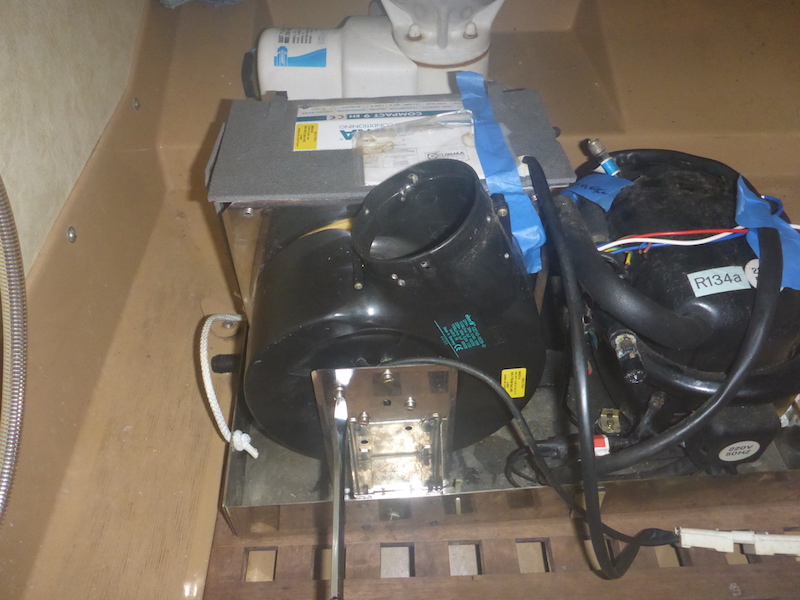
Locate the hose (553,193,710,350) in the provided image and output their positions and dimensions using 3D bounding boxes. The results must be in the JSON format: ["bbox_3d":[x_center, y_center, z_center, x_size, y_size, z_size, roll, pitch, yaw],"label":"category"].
[{"bbox_3d":[0.212,-0.032,0.618,0.119,0.076,0.178,-3,49,-2],"label":"hose"}]

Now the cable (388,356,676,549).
[{"bbox_3d":[0.121,0.139,0.562,0.265,0.178,0.105,-3,49,-2],"label":"cable"}]

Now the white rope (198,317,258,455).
[{"bbox_3d":[-0.171,0.078,0.657,0.068,0.059,0.167,-3,49,-2],"label":"white rope"}]

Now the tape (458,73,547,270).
[{"bbox_3d":[0.099,-0.133,0.669,0.073,0.127,0.200,-3,49,-2],"label":"tape"}]

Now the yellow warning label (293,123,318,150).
[{"bbox_3d":[-0.091,-0.160,0.631,0.021,0.002,0.044,-3,49,-2],"label":"yellow warning label"}]

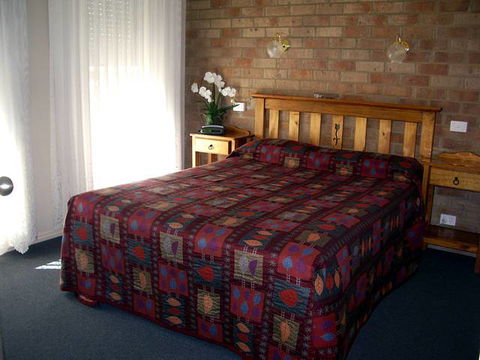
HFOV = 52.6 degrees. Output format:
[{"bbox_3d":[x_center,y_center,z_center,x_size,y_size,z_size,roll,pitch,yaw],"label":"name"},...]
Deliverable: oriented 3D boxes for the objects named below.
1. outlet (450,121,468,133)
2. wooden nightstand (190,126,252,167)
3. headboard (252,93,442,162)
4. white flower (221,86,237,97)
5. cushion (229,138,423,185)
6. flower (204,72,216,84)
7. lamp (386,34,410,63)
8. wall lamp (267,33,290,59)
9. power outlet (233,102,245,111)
[{"bbox_3d":[1.607,-0.388,3.557,0.115,0.073,0.012,10,16,31],"label":"outlet"},{"bbox_3d":[-0.173,-0.086,4.559,0.492,0.808,0.330,10,16,31],"label":"wooden nightstand"},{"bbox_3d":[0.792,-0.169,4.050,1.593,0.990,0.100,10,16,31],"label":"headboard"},{"bbox_3d":[-0.103,-0.793,4.361,0.135,0.095,0.070,5,14,15],"label":"white flower"},{"bbox_3d":[0.653,-0.175,3.920,1.605,0.183,0.340,10,16,31],"label":"cushion"},{"bbox_3d":[-0.274,-0.928,4.440,0.105,0.105,0.060,5,14,14],"label":"flower"},{"bbox_3d":[1.184,-0.959,3.548,0.140,0.205,0.255,10,16,31],"label":"lamp"},{"bbox_3d":[0.332,-1.124,4.056,0.140,0.205,0.255,10,16,31],"label":"wall lamp"},{"bbox_3d":[-0.007,-0.678,4.524,0.115,0.073,0.012,10,16,31],"label":"power outlet"}]

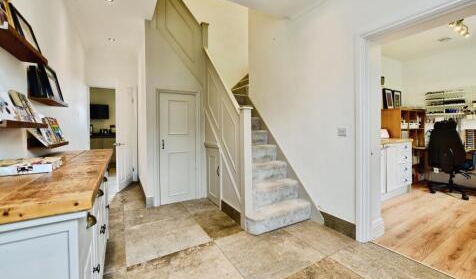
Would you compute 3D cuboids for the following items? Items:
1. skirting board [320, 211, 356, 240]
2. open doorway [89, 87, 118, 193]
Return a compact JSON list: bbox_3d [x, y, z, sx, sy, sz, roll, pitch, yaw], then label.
[{"bbox_3d":[1.134,0.973,2.119,0.020,0.155,0.415,-1,3,-32],"label":"skirting board"},{"bbox_3d":[-2.560,-0.035,3.862,0.800,2.000,0.130,-1,3,-32],"label":"open doorway"}]

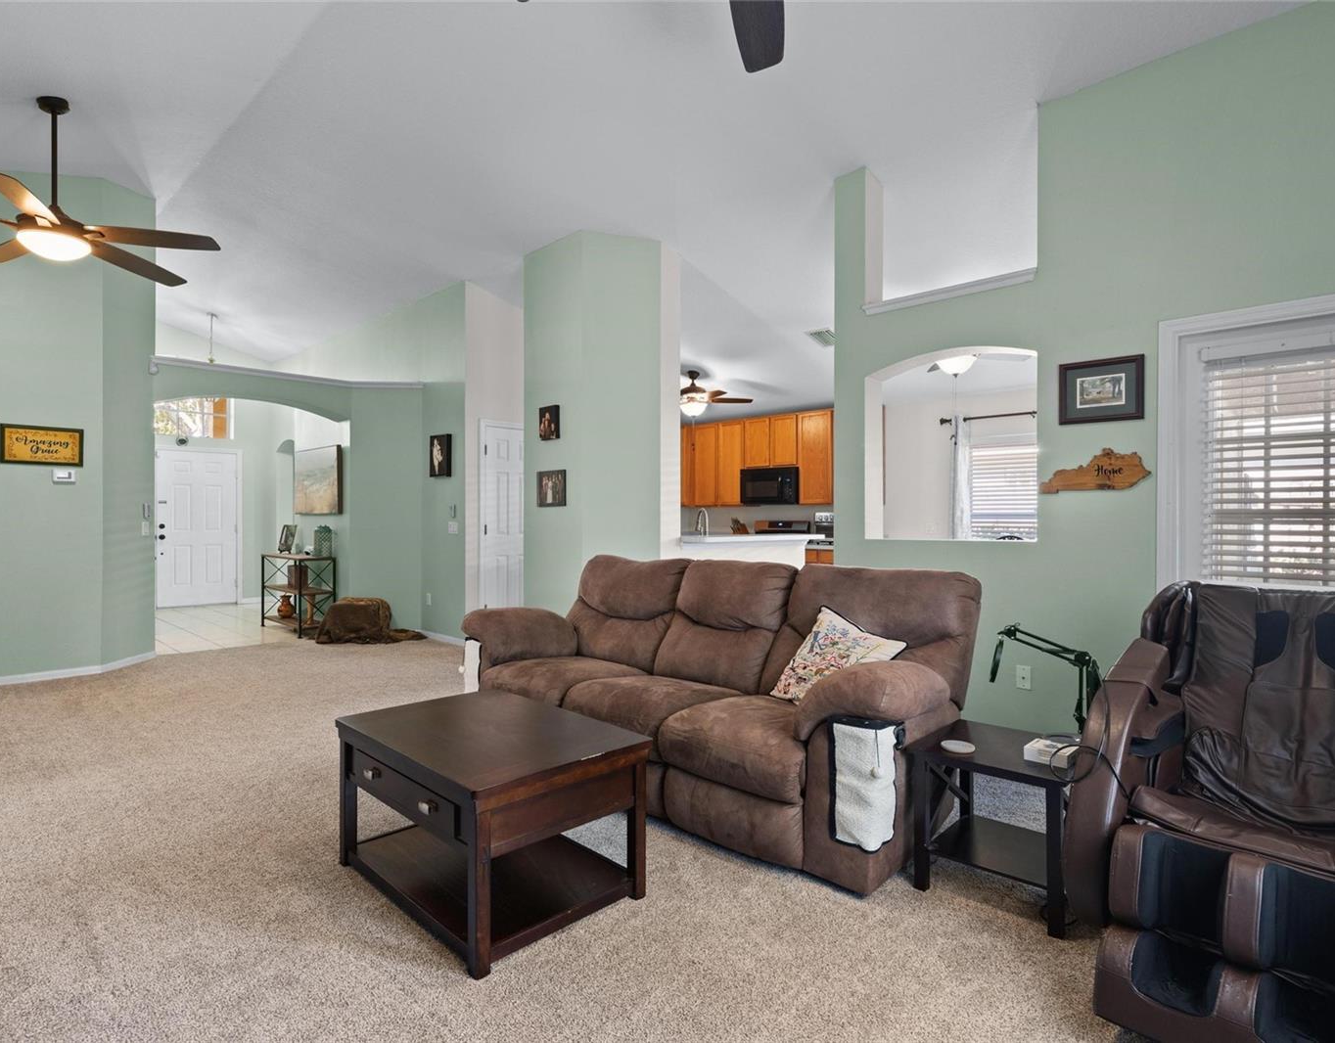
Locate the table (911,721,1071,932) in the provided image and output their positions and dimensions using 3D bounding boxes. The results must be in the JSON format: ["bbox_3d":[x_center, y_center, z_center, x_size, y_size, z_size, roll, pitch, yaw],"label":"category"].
[{"bbox_3d":[1.104,0.958,2.269,0.450,0.445,0.460,0,0,41],"label":"table"}]

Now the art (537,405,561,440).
[{"bbox_3d":[-0.985,-0.818,5.790,0.225,0.272,0.030,0,0,42],"label":"art"}]

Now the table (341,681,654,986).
[{"bbox_3d":[-0.602,0.935,2.297,0.925,0.490,0.605,0,0,44],"label":"table"}]

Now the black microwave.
[{"bbox_3d":[1.264,-0.385,7.893,0.760,0.420,0.400,0,0,42],"label":"black microwave"}]

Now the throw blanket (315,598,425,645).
[{"bbox_3d":[-2.920,0.985,7.030,0.930,0.390,0.720,0,0,0],"label":"throw blanket"}]

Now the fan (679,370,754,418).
[{"bbox_3d":[0.285,-1.385,7.560,1.310,0.510,1.310,0,0,42],"label":"fan"}]

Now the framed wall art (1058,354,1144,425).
[{"bbox_3d":[2.171,-0.648,3.487,0.370,0.315,0.025,0,0,42],"label":"framed wall art"}]

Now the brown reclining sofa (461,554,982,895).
[{"bbox_3d":[0.097,0.693,3.263,2.260,0.975,1.040,0,0,42],"label":"brown reclining sofa"}]

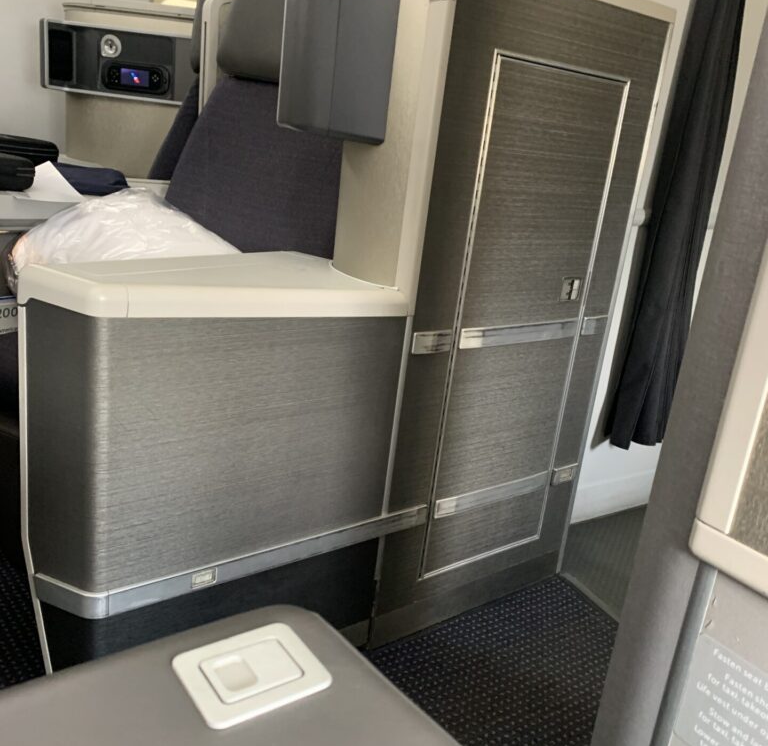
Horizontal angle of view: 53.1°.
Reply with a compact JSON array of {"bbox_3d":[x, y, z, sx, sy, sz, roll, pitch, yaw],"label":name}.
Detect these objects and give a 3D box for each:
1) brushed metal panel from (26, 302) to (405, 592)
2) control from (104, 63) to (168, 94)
[{"bbox_3d":[-0.213,0.079,1.103,0.523,0.366,0.095,-7,22,-38],"label":"brushed metal panel"},{"bbox_3d":[-0.676,-0.805,2.107,0.168,0.066,0.028,3,18,-11],"label":"control"}]

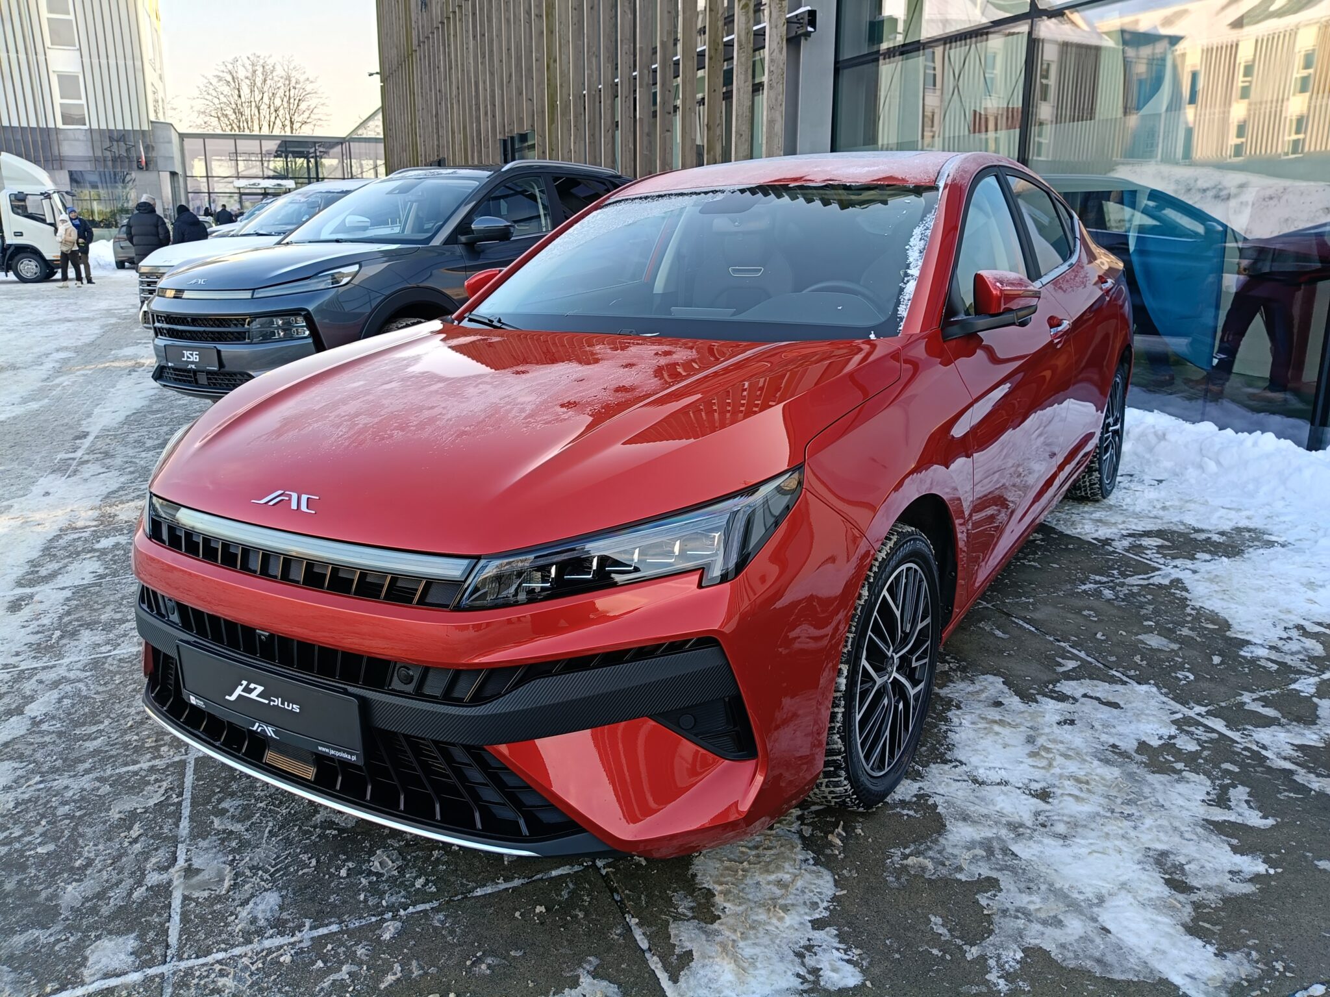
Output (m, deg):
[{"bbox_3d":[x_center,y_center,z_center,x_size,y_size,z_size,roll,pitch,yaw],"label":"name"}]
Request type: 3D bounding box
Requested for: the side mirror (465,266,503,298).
[{"bbox_3d":[-0.663,-0.719,3.524,0.220,0.170,0.180,8,18,32],"label":"side mirror"}]

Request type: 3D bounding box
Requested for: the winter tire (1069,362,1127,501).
[{"bbox_3d":[1.898,-0.320,4.500,0.225,0.650,0.650,8,18,32],"label":"winter tire"}]

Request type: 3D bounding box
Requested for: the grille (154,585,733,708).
[{"bbox_3d":[-0.679,0.232,1.969,1.600,0.150,0.270,8,18,32],"label":"grille"}]

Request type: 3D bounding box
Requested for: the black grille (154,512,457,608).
[{"bbox_3d":[-0.717,0.110,1.882,0.900,0.085,0.090,8,18,32],"label":"black grille"}]

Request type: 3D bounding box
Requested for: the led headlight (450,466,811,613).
[{"bbox_3d":[-0.053,0.069,1.702,0.430,0.190,0.450,8,18,32],"label":"led headlight"}]

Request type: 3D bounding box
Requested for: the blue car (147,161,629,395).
[{"bbox_3d":[-1.583,-1.723,7.768,1.880,1.700,4.605,8,17,32],"label":"blue car"}]

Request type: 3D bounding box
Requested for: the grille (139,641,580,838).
[{"bbox_3d":[-0.715,0.435,1.956,1.240,0.200,0.200,8,18,32],"label":"grille"}]

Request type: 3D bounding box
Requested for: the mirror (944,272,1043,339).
[{"bbox_3d":[0.858,-0.503,2.558,0.220,0.175,0.180,8,18,32],"label":"mirror"}]

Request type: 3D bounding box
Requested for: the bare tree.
[{"bbox_3d":[-24.433,-20.564,60.000,7.800,12.300,7.800,0,15,0],"label":"bare tree"}]

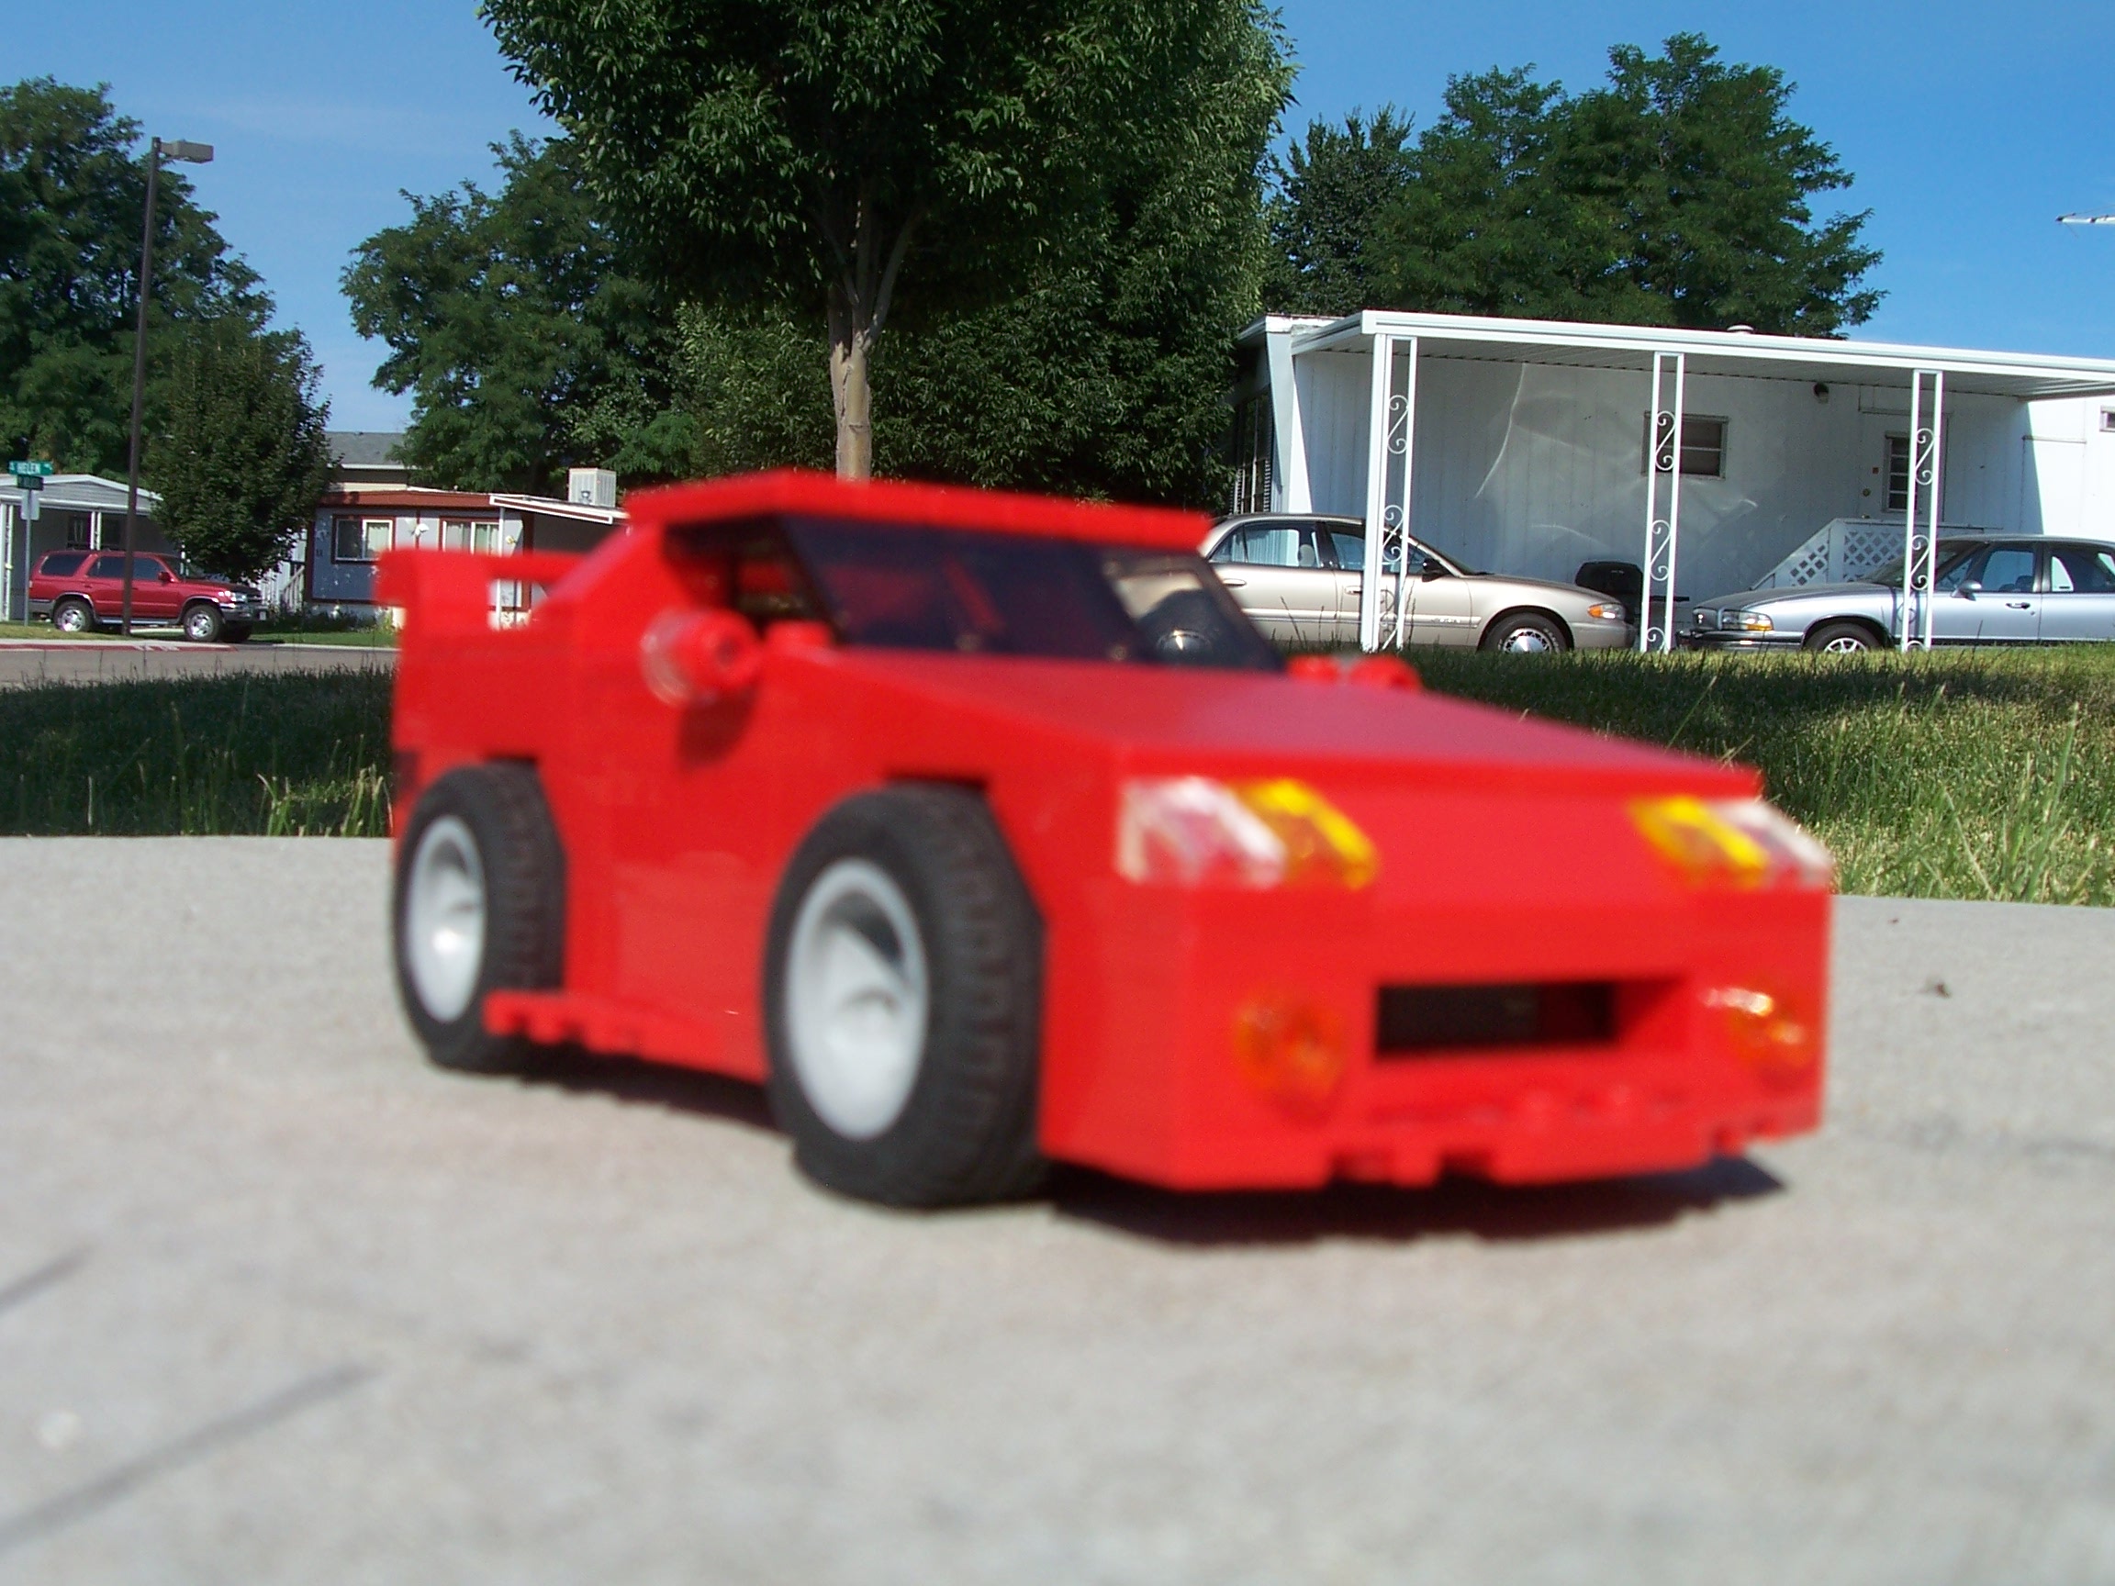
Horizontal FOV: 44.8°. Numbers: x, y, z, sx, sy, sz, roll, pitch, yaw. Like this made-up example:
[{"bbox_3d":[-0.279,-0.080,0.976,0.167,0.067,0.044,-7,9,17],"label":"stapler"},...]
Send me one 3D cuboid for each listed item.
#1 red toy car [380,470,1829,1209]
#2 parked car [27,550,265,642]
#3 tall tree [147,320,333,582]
[{"bbox_3d":[-0.006,0.001,0.247,0.082,0.059,0.163,2,1,-35],"label":"red toy car"},{"bbox_3d":[-18.000,-3.950,51.000,4.600,1.760,1.780,2,0,6],"label":"parked car"},{"bbox_3d":[-18.200,-7.100,57.000,4.150,7.000,4.100,2,0,0],"label":"tall tree"}]

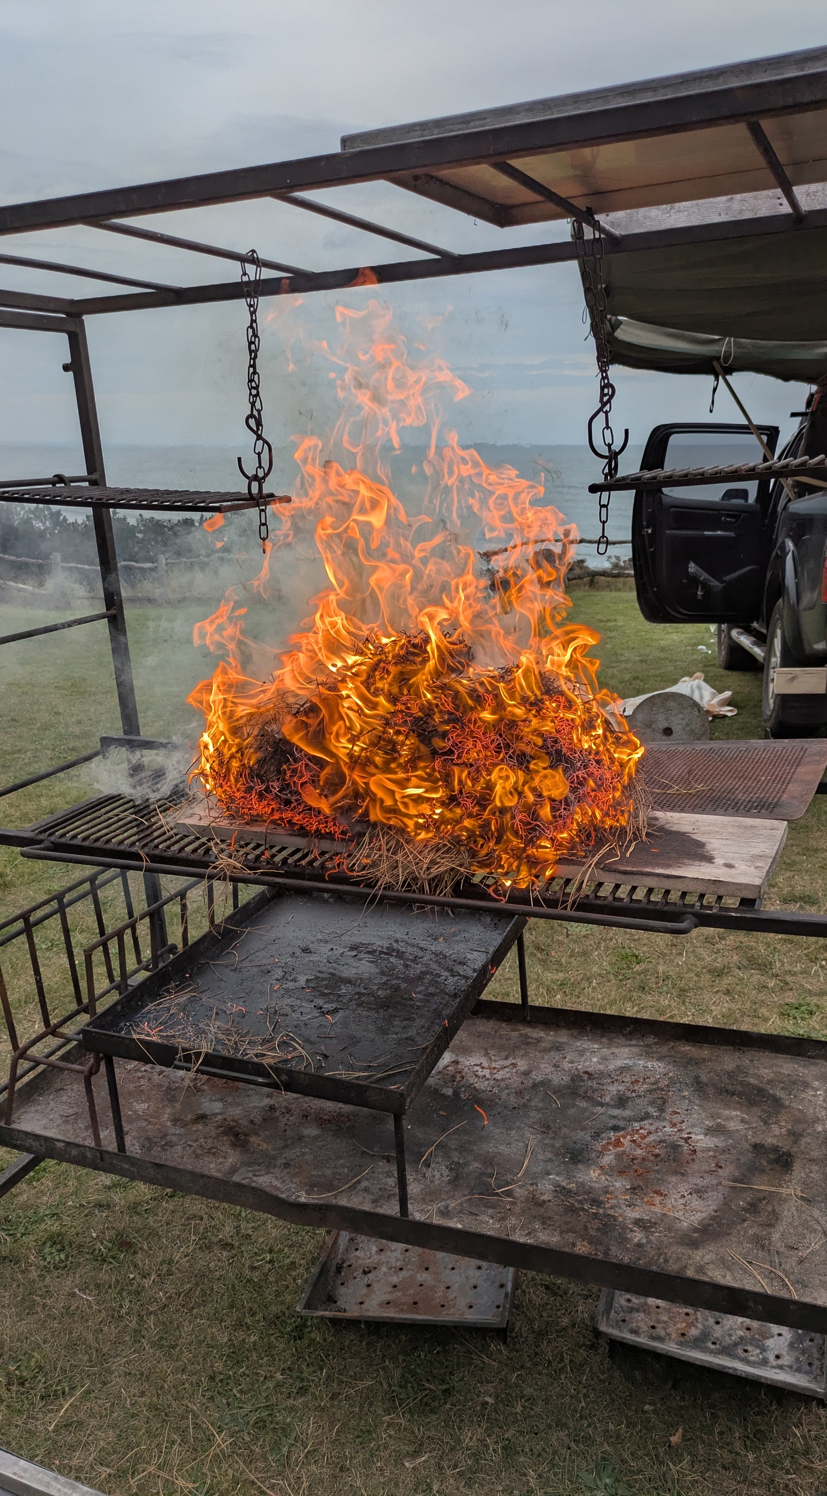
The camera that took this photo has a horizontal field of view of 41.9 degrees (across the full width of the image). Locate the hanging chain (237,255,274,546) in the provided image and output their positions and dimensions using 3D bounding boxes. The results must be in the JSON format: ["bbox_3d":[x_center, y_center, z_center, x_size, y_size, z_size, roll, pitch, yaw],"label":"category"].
[{"bbox_3d":[-0.231,-0.497,1.577,0.052,0.424,0.045,-2,16,-8],"label":"hanging chain"}]

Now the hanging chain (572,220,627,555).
[{"bbox_3d":[0.250,-0.480,1.466,0.075,0.440,0.050,0,16,10],"label":"hanging chain"}]

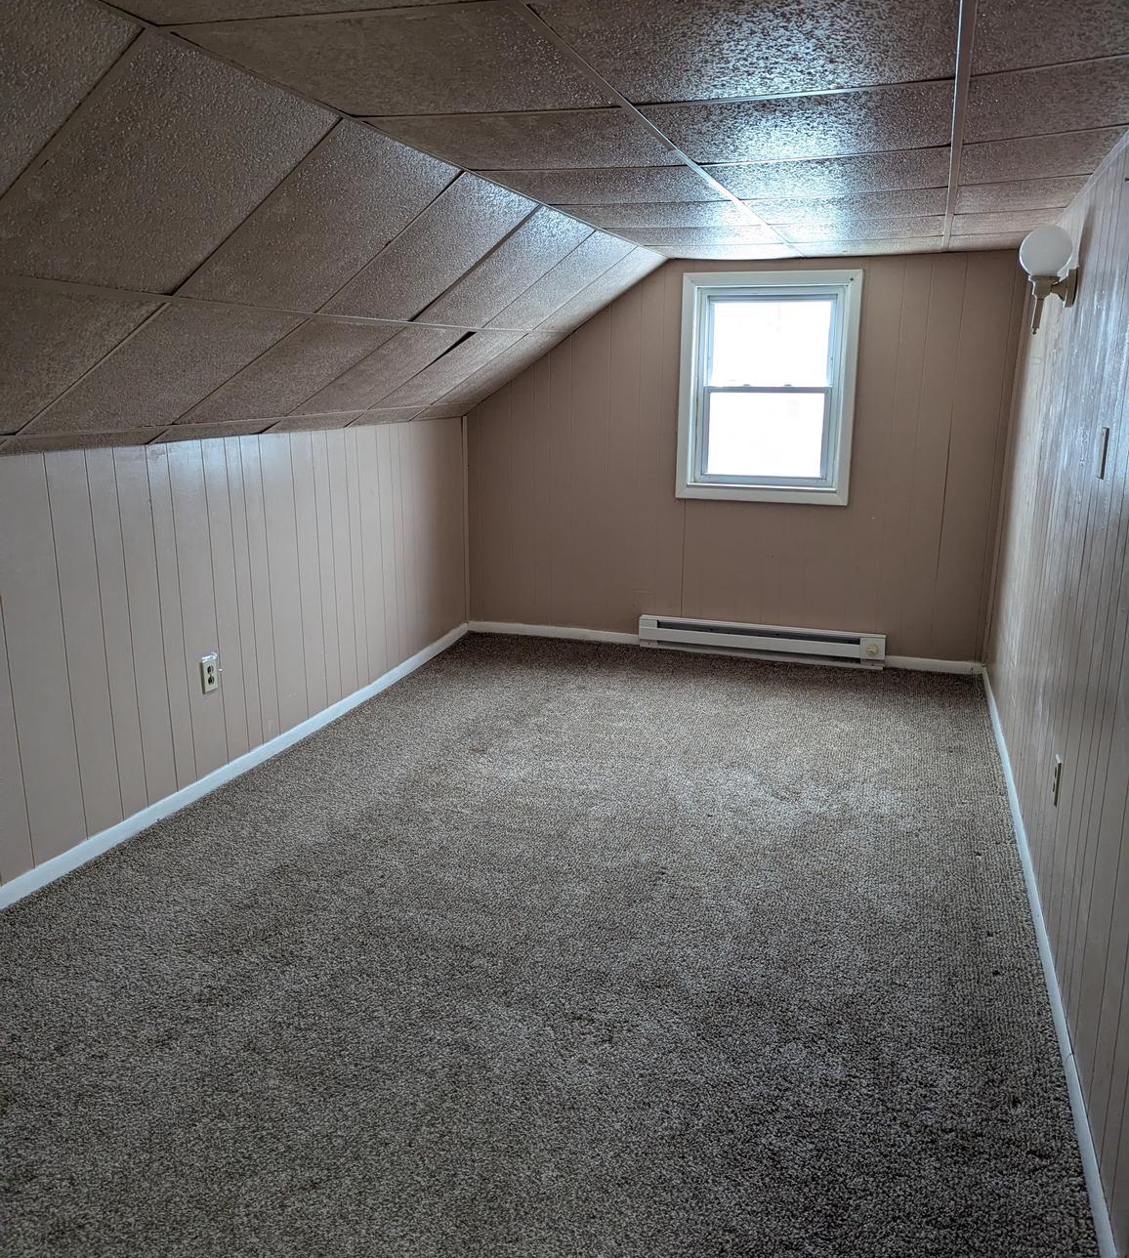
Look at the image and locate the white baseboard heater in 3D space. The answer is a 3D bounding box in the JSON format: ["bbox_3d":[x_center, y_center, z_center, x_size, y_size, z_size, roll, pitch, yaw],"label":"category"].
[{"bbox_3d":[0.952,0.061,5.107,1.180,0.162,0.068,5,15,18],"label":"white baseboard heater"}]

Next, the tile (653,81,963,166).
[{"bbox_3d":[0.514,-1.075,2.212,0.600,0.020,0.598,4,15,18],"label":"tile"}]

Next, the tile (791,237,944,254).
[{"bbox_3d":[1.281,-1.621,4.382,0.605,0.020,0.420,5,14,18],"label":"tile"}]

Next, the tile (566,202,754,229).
[{"bbox_3d":[0.350,-1.396,3.518,0.555,0.020,0.598,4,15,18],"label":"tile"}]

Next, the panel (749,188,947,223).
[{"bbox_3d":[0.908,-1.354,3.332,0.600,0.020,0.598,4,15,18],"label":"panel"}]

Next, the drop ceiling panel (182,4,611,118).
[{"bbox_3d":[-0.255,-1.004,1.858,0.605,0.020,0.604,6,15,18],"label":"drop ceiling panel"}]

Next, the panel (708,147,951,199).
[{"bbox_3d":[0.717,-1.222,2.788,0.606,0.020,0.602,5,14,18],"label":"panel"}]

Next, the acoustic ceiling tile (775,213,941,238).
[{"bbox_3d":[1.106,-1.493,3.891,0.600,0.020,0.598,4,15,18],"label":"acoustic ceiling tile"}]

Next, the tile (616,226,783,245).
[{"bbox_3d":[0.545,-1.536,4.078,0.561,0.020,0.598,4,15,18],"label":"tile"}]

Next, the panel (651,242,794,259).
[{"bbox_3d":[0.703,-1.673,4.574,0.602,0.020,0.419,5,15,18],"label":"panel"}]

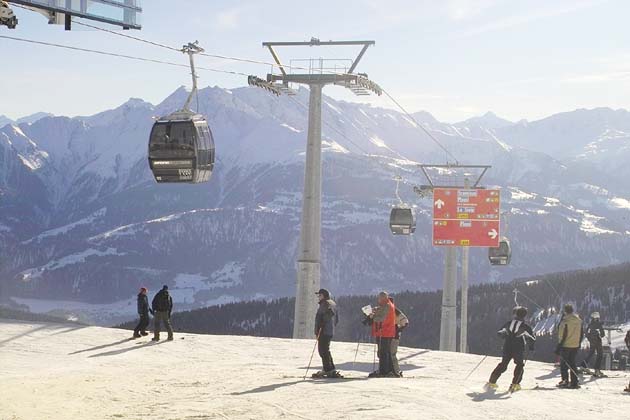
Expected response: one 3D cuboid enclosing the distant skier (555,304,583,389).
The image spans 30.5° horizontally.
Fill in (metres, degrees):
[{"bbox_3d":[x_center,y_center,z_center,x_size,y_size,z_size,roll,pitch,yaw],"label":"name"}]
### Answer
[{"bbox_3d":[5.290,2.844,24.100,0.580,1.750,0.480,-2,4,-40],"label":"distant skier"}]

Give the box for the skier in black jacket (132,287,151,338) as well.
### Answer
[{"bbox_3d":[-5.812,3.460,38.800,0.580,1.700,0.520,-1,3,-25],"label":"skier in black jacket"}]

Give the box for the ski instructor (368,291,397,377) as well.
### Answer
[{"bbox_3d":[1.358,2.529,23.400,0.620,1.760,0.560,1,3,10],"label":"ski instructor"}]

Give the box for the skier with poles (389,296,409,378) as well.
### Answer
[{"bbox_3d":[1.673,2.635,24.000,0.520,1.680,0.560,1,3,15],"label":"skier with poles"}]

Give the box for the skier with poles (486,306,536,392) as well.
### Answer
[{"bbox_3d":[3.896,2.756,22.900,0.900,1.700,0.580,1,3,15],"label":"skier with poles"}]

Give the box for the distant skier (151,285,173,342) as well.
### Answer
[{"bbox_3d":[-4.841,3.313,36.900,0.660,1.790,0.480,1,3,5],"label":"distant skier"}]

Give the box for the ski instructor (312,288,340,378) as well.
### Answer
[{"bbox_3d":[0.230,2.476,23.100,0.560,1.790,0.540,1,3,0],"label":"ski instructor"}]

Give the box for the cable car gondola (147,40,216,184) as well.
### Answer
[{"bbox_3d":[-4.716,-3.444,40.800,1.900,5.000,1.850,2,3,18],"label":"cable car gondola"}]

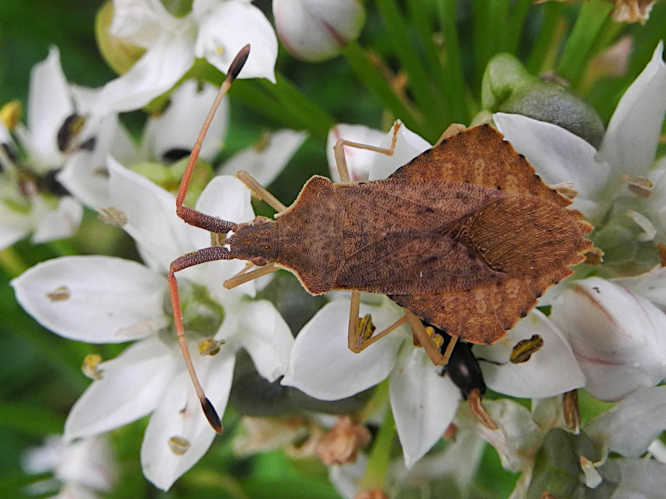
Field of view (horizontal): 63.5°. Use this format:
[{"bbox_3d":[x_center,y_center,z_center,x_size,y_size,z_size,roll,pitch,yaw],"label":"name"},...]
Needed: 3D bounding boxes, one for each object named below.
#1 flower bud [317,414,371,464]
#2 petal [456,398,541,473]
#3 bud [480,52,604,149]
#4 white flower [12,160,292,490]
[{"bbox_3d":[0.000,0.008,0.021,0.002,0.002,0.002,0,11,0],"label":"flower bud"},{"bbox_3d":[0.006,0.007,0.021,0.003,0.003,0.001,0,6,0],"label":"petal"},{"bbox_3d":[0.008,-0.006,0.021,0.004,0.003,0.004,6,14,0],"label":"bud"},{"bbox_3d":[-0.006,0.002,0.018,0.009,0.010,0.004,1,6,11],"label":"white flower"}]

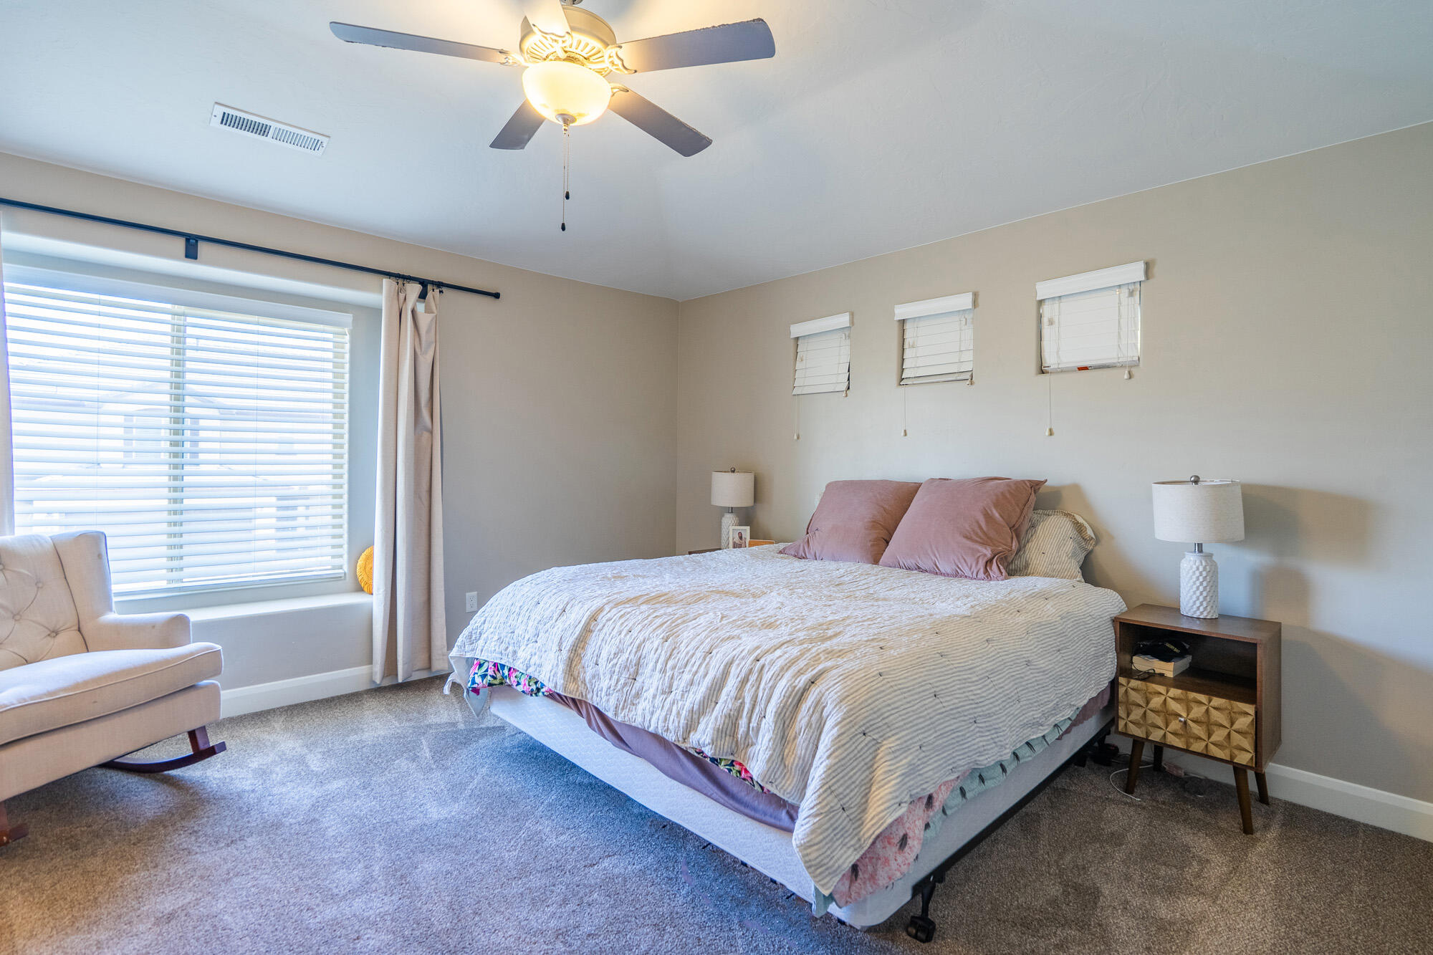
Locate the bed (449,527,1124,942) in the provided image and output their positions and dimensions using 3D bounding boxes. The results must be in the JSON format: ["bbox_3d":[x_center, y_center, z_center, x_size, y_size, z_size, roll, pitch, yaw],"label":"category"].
[{"bbox_3d":[0.367,0.798,2.734,2.058,0.802,1.984,0,1,-43],"label":"bed"}]

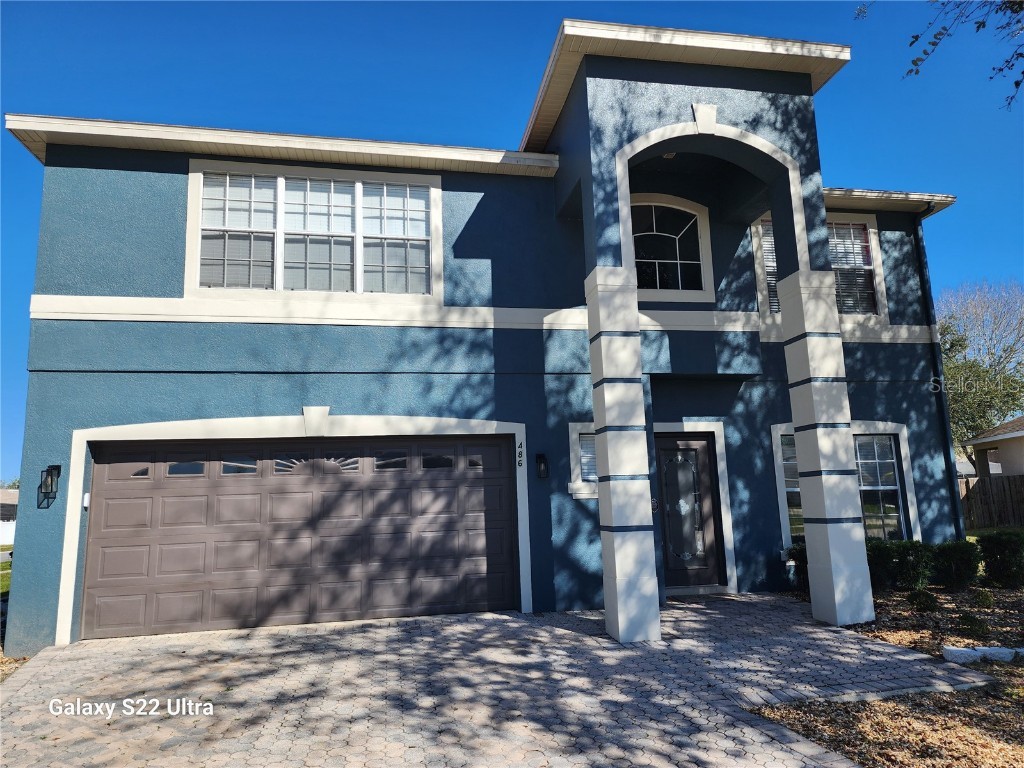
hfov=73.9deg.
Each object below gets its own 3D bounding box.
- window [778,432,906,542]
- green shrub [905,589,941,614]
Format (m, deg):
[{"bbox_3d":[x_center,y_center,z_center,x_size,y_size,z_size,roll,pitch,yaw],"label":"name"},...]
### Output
[{"bbox_3d":[4.804,1.542,9.845,1.900,1.600,0.130,0,-10,-11],"label":"window"},{"bbox_3d":[4.586,2.393,7.579,0.340,0.220,0.320,0,-10,-10],"label":"green shrub"}]

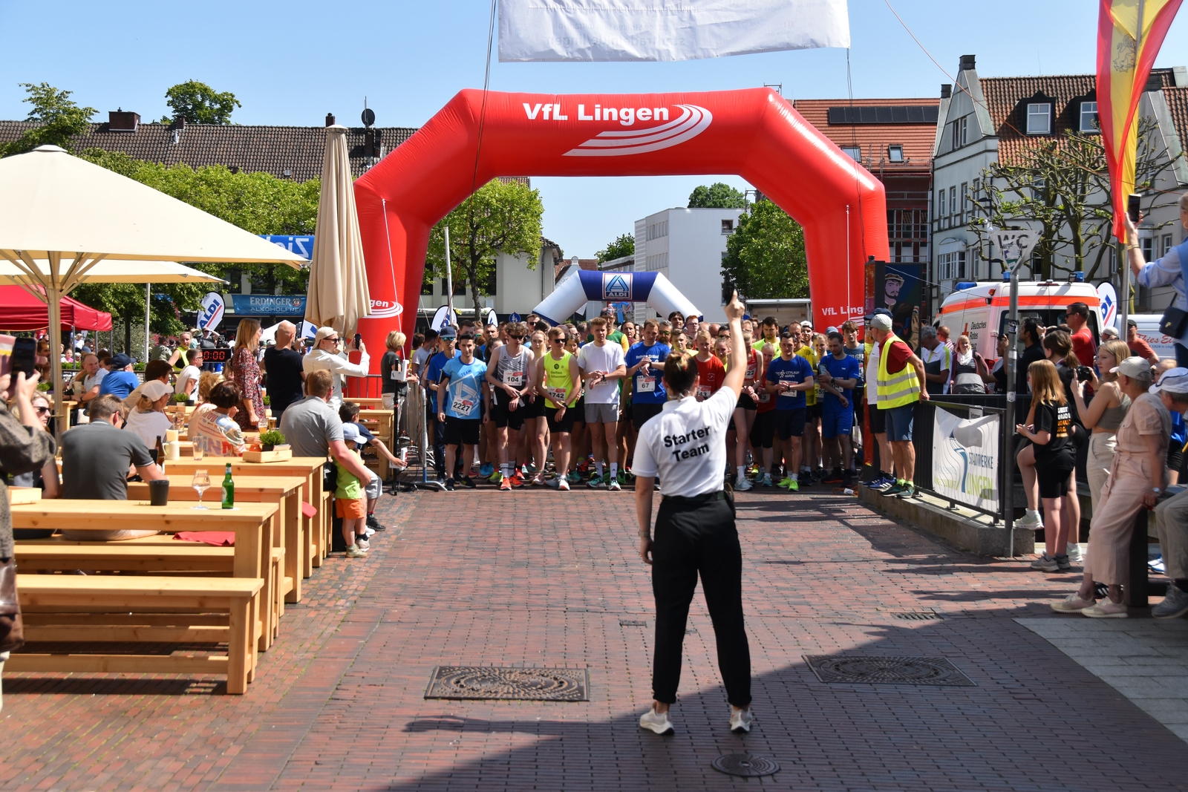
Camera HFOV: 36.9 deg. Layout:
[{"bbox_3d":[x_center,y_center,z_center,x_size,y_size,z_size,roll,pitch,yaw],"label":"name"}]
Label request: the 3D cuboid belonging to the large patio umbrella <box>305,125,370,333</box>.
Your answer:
[{"bbox_3d":[-2.669,-0.908,18.600,0.660,3.840,0.660,0,2,0],"label":"large patio umbrella"}]

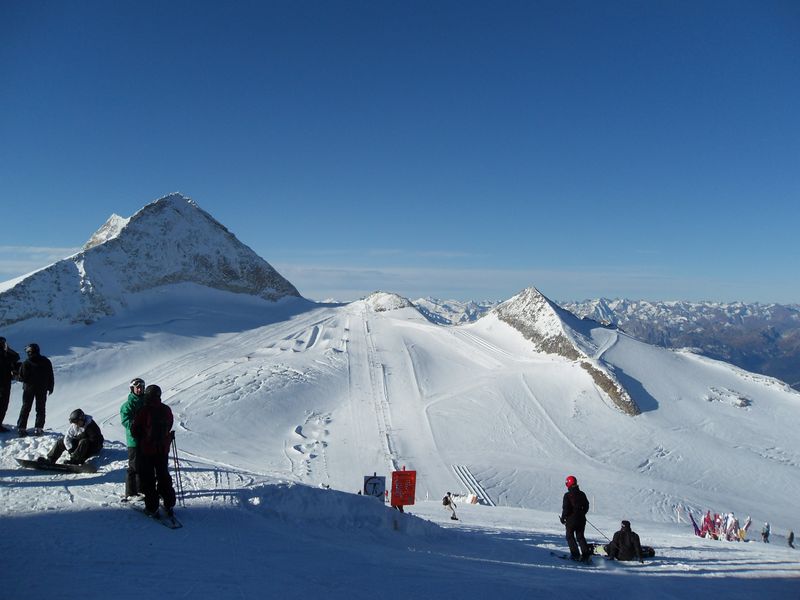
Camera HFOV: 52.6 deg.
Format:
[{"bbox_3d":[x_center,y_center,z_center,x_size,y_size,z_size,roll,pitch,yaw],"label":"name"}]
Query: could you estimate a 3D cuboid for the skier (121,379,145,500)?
[{"bbox_3d":[-3.929,2.096,12.200,0.600,1.840,0.480,0,0,-27],"label":"skier"}]

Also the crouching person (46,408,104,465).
[{"bbox_3d":[-5.835,2.447,14.500,1.000,1.000,0.720,0,0,-37],"label":"crouching person"}]

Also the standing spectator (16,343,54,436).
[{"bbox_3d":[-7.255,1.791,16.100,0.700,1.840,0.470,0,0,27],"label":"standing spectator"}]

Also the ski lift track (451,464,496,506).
[{"bbox_3d":[10.449,26.372,115.000,1.900,2.200,14.500,0,0,-12],"label":"ski lift track"}]

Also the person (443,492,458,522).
[{"bbox_3d":[3.028,12.381,48.500,0.750,1.700,0.650,0,0,-24],"label":"person"}]

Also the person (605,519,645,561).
[{"bbox_3d":[4.812,5.165,17.300,0.750,0.900,0.900,0,0,-9],"label":"person"}]

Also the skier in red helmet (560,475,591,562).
[{"bbox_3d":[3.667,4.575,16.900,0.600,1.830,0.460,0,0,-30],"label":"skier in red helmet"}]

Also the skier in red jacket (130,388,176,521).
[{"bbox_3d":[-3.513,2.163,11.550,0.630,1.860,0.500,0,0,-18],"label":"skier in red jacket"}]

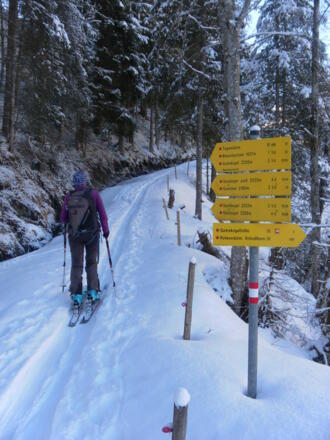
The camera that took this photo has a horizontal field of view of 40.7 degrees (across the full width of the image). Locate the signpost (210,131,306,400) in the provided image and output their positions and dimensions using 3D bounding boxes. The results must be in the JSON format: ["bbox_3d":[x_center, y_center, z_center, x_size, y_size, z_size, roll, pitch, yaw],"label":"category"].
[{"bbox_3d":[0.625,0.300,3.055,0.670,1.877,0.090,1,1,25],"label":"signpost"}]

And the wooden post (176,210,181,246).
[{"bbox_3d":[0.280,0.180,8.900,0.062,0.720,0.062,-2,1,0],"label":"wooden post"}]

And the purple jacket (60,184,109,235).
[{"bbox_3d":[-1.031,-0.109,5.700,0.580,0.660,0.340,1,1,12],"label":"purple jacket"}]

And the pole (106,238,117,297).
[{"bbox_3d":[-0.708,0.610,5.875,0.050,0.950,0.050,-3,16,12],"label":"pole"}]

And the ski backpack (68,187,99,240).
[{"bbox_3d":[-1.020,-0.062,5.500,0.340,0.620,0.250,1,-2,12],"label":"ski backpack"}]

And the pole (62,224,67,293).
[{"bbox_3d":[-1.368,0.511,6.050,0.050,1.000,0.050,6,12,11],"label":"pole"}]

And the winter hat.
[{"bbox_3d":[-1.105,-0.523,5.750,0.190,0.230,0.230,1,1,12],"label":"winter hat"}]

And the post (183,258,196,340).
[{"bbox_3d":[0.236,0.753,4.200,0.062,0.760,0.062,5,0,6],"label":"post"}]

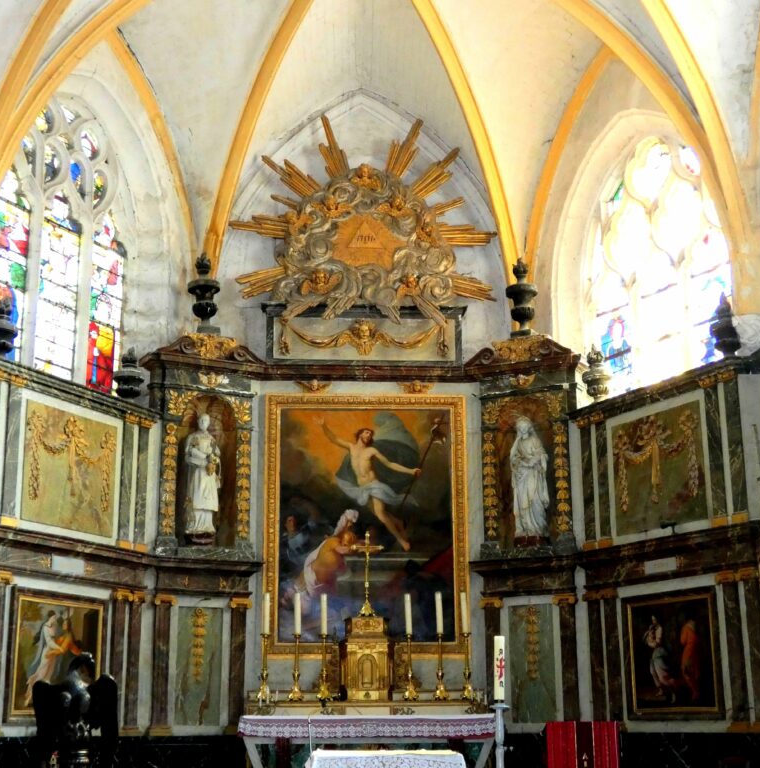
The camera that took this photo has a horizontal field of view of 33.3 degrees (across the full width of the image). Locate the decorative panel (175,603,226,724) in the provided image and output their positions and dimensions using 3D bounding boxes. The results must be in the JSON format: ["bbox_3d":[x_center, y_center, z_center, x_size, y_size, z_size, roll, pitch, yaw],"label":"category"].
[{"bbox_3d":[-1.901,2.978,13.422,0.490,1.213,0.048,7,-17,-26],"label":"decorative panel"}]

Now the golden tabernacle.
[{"bbox_3d":[-0.139,2.860,13.267,0.538,0.843,0.399,1,-15,-4],"label":"golden tabernacle"}]

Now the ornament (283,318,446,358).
[{"bbox_3d":[-0.171,-0.509,14.095,1.823,0.402,0.150,0,-16,0],"label":"ornament"}]

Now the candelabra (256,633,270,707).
[{"bbox_3d":[-1.160,2.840,12.759,0.140,0.660,0.140,0,-16,0],"label":"candelabra"}]

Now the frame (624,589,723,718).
[{"bbox_3d":[2.707,2.531,11.828,0.080,1.102,1.089,10,-18,-31],"label":"frame"}]

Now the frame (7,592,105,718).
[{"bbox_3d":[-2.942,2.510,11.648,0.080,1.055,1.017,-10,-18,31],"label":"frame"}]

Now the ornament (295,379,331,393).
[{"bbox_3d":[-0.759,0.020,14.513,0.407,0.124,0.114,1,-15,-4],"label":"ornament"}]

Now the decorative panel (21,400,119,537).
[{"bbox_3d":[-3.025,0.858,12.489,0.076,1.154,1.339,-8,-17,26],"label":"decorative panel"}]

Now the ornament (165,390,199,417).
[{"bbox_3d":[-2.086,0.208,13.542,0.340,0.250,0.070,8,-18,-28],"label":"ornament"}]

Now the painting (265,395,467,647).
[{"bbox_3d":[-0.142,1.469,13.551,2.103,2.778,0.120,0,-16,0],"label":"painting"}]

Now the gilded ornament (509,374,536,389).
[{"bbox_3d":[1.557,-0.027,13.850,0.280,0.130,0.100,-9,-18,28],"label":"gilded ornament"}]

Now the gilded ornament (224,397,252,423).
[{"bbox_3d":[-1.580,0.299,14.307,0.280,0.280,0.067,7,-17,-26],"label":"gilded ornament"}]

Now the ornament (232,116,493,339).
[{"bbox_3d":[-0.215,-1.898,15.035,3.038,2.472,0.427,1,-15,-4],"label":"ornament"}]

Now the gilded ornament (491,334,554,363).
[{"bbox_3d":[1.555,-0.386,13.905,0.680,0.230,0.180,-9,-18,28],"label":"gilded ornament"}]

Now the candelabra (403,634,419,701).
[{"bbox_3d":[0.313,2.843,12.758,0.140,0.660,0.140,0,-16,0],"label":"candelabra"}]

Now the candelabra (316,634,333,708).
[{"bbox_3d":[-0.579,2.936,13.211,0.158,0.676,0.158,1,-15,-4],"label":"candelabra"}]

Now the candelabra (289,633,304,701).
[{"bbox_3d":[-0.866,2.931,13.189,0.158,0.675,0.158,1,-15,-4],"label":"candelabra"}]

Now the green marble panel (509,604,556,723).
[{"bbox_3d":[1.627,2.976,13.543,0.500,1.230,0.048,-9,-17,27],"label":"green marble panel"}]

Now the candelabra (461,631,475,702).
[{"bbox_3d":[0.887,2.838,12.759,0.140,0.660,0.140,0,-16,0],"label":"candelabra"}]

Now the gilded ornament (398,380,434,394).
[{"bbox_3d":[0.388,0.039,13.955,0.370,0.145,0.110,0,-16,0],"label":"gilded ornament"}]

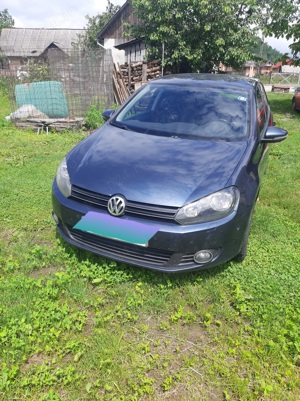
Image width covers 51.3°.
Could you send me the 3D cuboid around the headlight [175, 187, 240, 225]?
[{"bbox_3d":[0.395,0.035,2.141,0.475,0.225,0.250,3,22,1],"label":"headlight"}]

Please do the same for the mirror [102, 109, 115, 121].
[{"bbox_3d":[-0.457,-0.956,3.572,0.235,0.150,0.160,12,24,21],"label":"mirror"}]

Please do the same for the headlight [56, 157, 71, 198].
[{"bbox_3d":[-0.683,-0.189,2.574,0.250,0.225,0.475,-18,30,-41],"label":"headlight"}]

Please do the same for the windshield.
[{"bbox_3d":[0.351,-0.923,3.155,1.400,0.140,0.880,12,56,21],"label":"windshield"}]

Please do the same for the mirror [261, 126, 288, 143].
[{"bbox_3d":[1.175,-0.618,2.918,0.235,0.150,0.160,12,24,21],"label":"mirror"}]

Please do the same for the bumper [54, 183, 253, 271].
[{"bbox_3d":[-0.170,0.176,2.423,1.730,0.440,0.520,12,24,21],"label":"bumper"}]

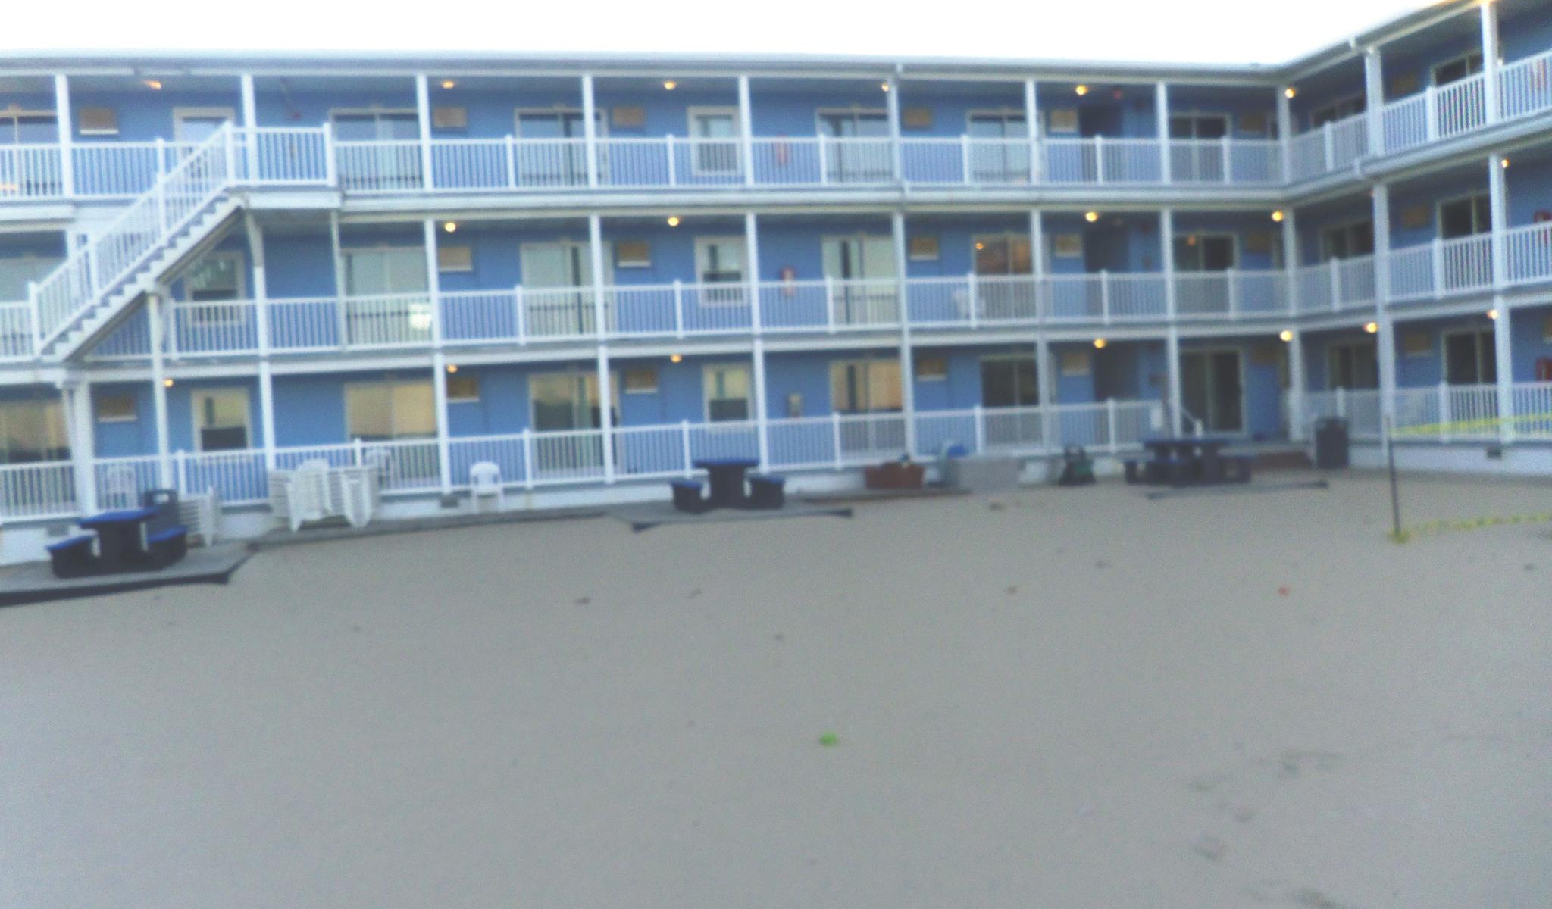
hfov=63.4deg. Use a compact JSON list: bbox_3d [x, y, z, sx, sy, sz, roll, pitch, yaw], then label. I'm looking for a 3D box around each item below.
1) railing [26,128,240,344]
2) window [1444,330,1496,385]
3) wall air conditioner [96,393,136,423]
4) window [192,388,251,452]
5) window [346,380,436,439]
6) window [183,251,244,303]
[{"bbox_3d":[-10.306,-3.533,20.172,3.117,3.538,0.120,-3,2,-14],"label":"railing"},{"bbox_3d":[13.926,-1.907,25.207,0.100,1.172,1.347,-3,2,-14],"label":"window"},{"bbox_3d":[-12.287,-0.858,23.385,0.710,0.520,0.120,-4,3,-14],"label":"wall air conditioner"},{"bbox_3d":[-10.456,-0.621,23.669,1.019,1.293,0.100,-3,2,-14],"label":"window"},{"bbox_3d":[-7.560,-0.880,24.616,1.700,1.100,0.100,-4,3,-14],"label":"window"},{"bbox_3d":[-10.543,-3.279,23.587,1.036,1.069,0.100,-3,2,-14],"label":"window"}]

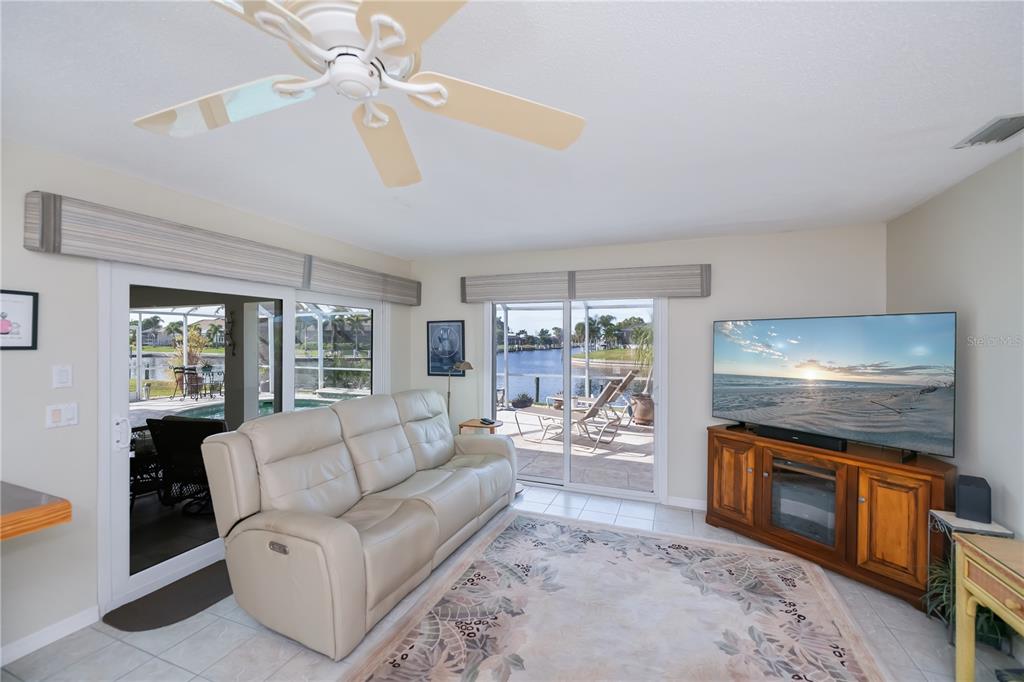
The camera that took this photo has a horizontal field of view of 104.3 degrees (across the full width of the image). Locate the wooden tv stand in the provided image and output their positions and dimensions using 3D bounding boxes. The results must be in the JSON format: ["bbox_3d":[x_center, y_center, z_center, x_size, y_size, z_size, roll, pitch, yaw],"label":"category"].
[{"bbox_3d":[2.267,1.131,2.934,0.620,0.805,1.370,0,0,-33],"label":"wooden tv stand"}]

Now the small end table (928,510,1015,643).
[{"bbox_3d":[2.380,1.242,2.079,0.230,0.595,0.230,1,0,21],"label":"small end table"}]

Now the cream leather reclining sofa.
[{"bbox_3d":[-0.878,0.970,3.123,1.080,1.080,2.260,1,0,21],"label":"cream leather reclining sofa"}]

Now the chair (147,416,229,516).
[{"bbox_3d":[-2.660,1.080,3.570,0.630,0.930,0.780,0,0,5],"label":"chair"}]

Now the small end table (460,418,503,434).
[{"bbox_3d":[-0.318,1.189,4.171,0.400,0.640,0.380,1,0,21],"label":"small end table"}]

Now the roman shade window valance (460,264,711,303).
[{"bbox_3d":[0.616,-0.534,3.950,2.433,0.278,0.165,1,0,21],"label":"roman shade window valance"}]

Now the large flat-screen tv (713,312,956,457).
[{"bbox_3d":[2.208,0.254,2.935,0.070,0.845,1.440,0,0,-34],"label":"large flat-screen tv"}]

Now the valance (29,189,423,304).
[{"bbox_3d":[-1.686,-0.547,3.260,0.165,0.277,3.010,1,0,21],"label":"valance"}]

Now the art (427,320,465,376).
[{"bbox_3d":[-0.756,0.089,4.562,0.490,0.630,0.030,1,0,21],"label":"art"}]

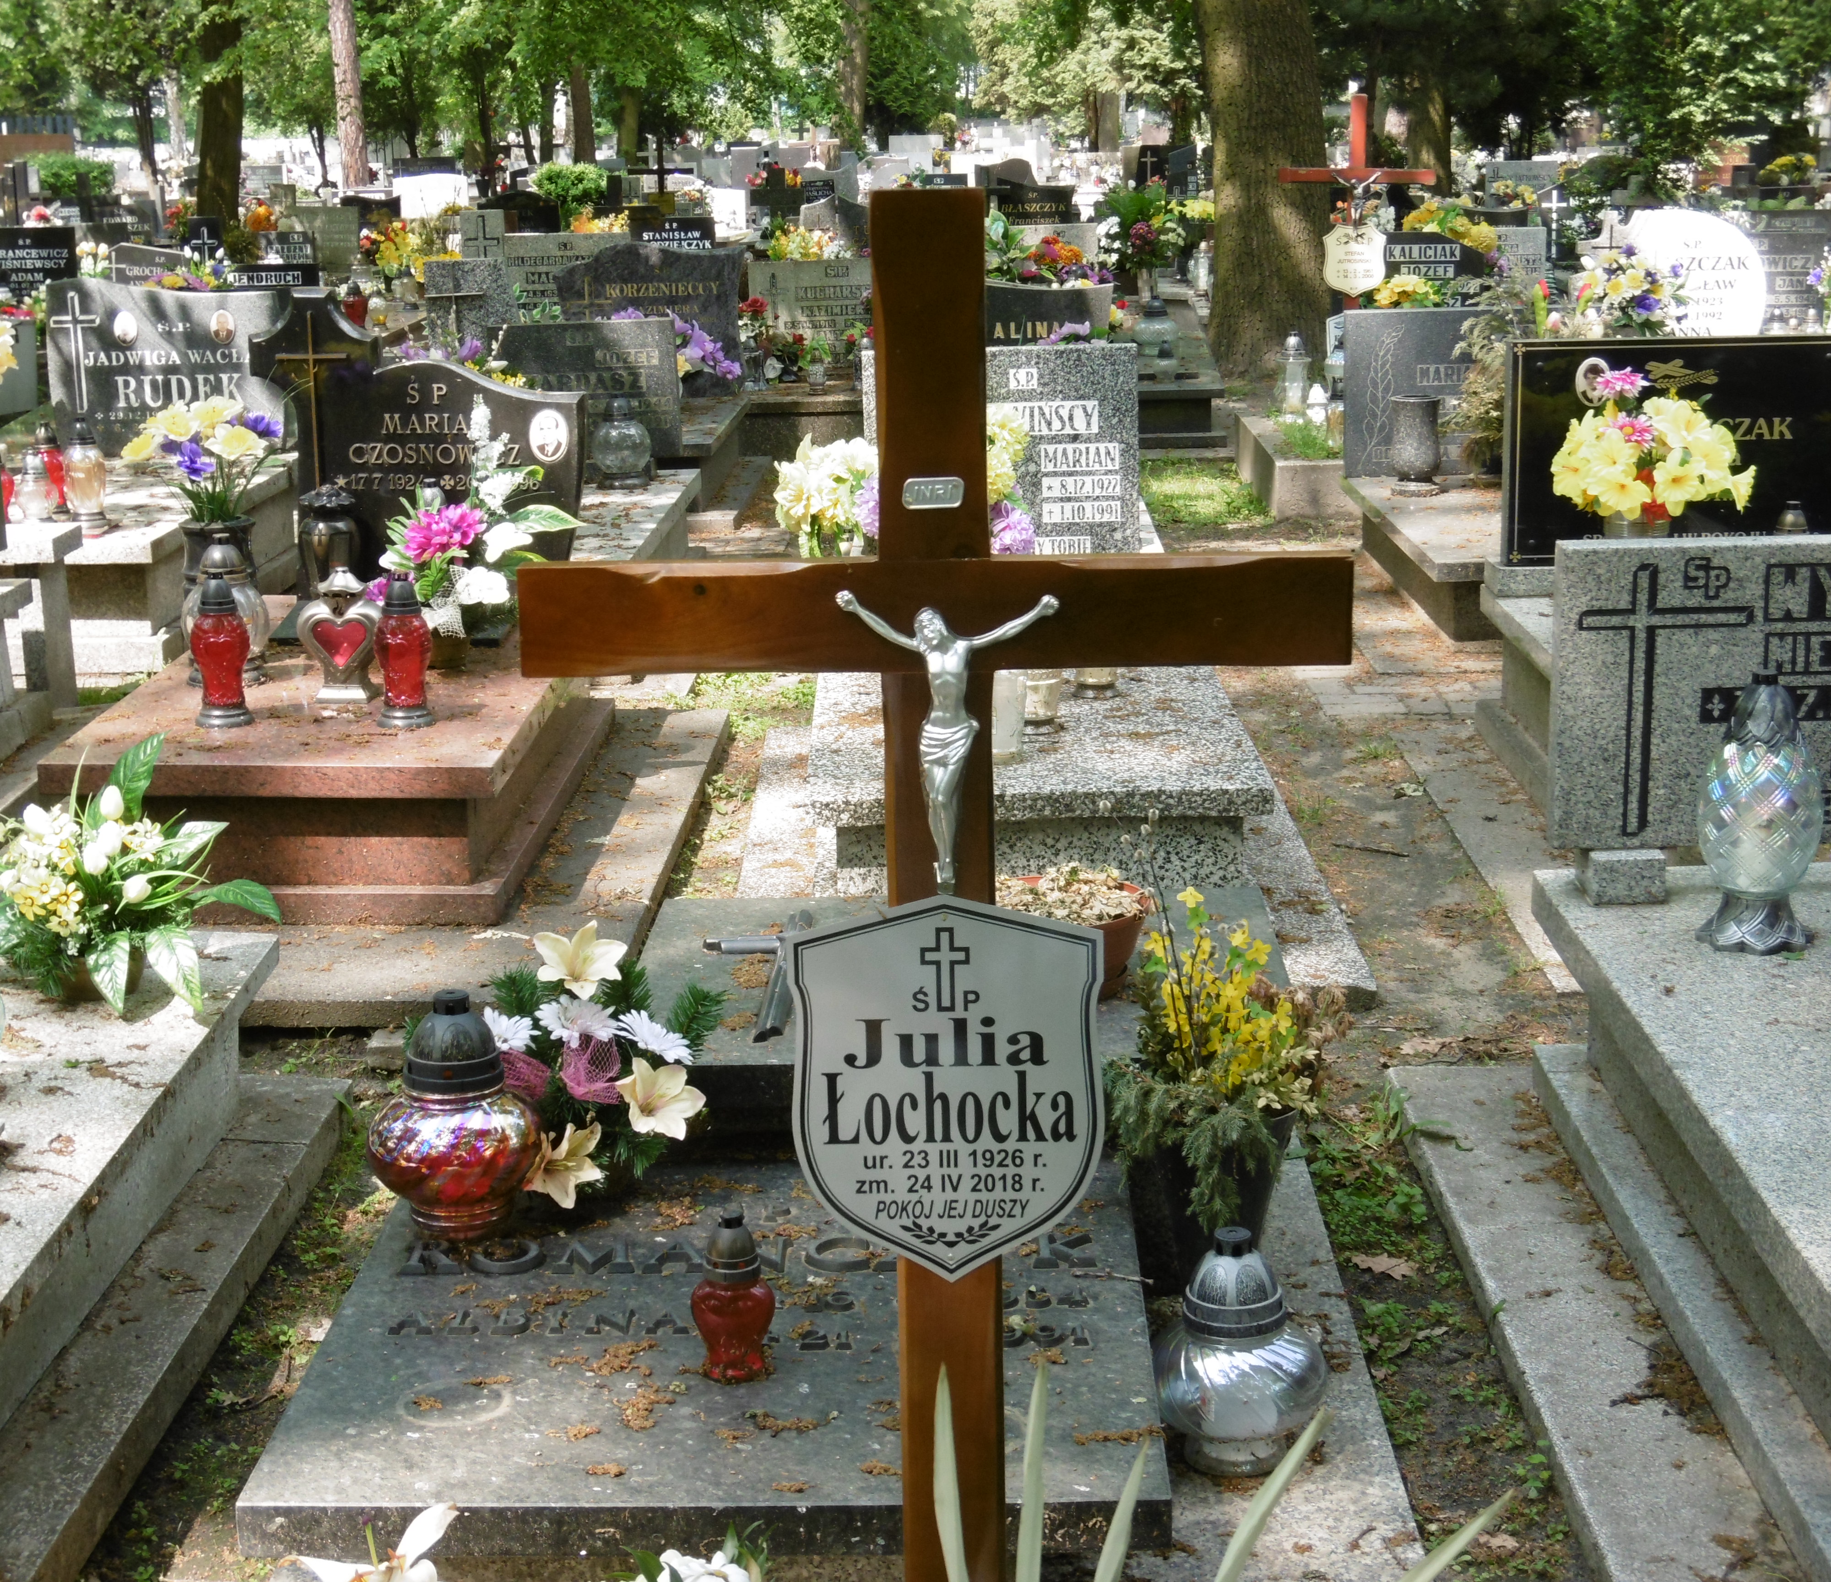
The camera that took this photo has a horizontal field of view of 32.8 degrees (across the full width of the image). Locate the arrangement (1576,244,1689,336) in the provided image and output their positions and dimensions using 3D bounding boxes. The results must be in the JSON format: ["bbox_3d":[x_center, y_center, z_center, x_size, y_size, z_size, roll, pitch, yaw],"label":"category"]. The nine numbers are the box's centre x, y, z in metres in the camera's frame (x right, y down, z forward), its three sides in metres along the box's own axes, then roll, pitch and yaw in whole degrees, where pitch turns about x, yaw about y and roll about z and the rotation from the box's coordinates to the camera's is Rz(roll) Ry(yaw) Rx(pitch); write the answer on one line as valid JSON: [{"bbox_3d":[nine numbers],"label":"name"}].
[{"bbox_3d":[2.872,-1.939,12.430,0.457,0.498,0.380,-1,13,1],"label":"arrangement"}]

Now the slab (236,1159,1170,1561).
[{"bbox_3d":[-0.176,0.554,3.198,0.826,0.049,0.916,0,13,1],"label":"slab"}]

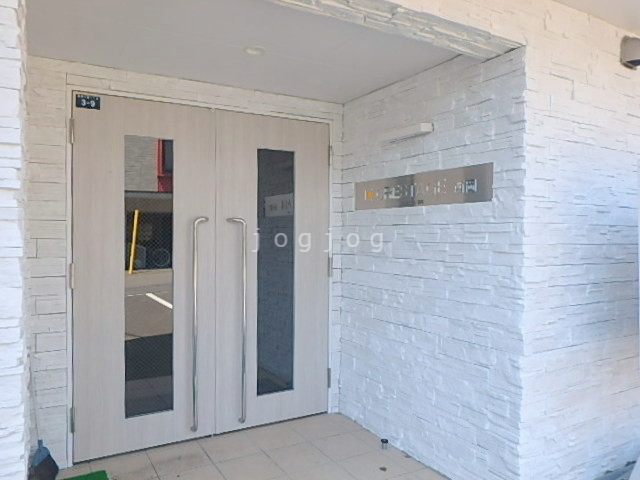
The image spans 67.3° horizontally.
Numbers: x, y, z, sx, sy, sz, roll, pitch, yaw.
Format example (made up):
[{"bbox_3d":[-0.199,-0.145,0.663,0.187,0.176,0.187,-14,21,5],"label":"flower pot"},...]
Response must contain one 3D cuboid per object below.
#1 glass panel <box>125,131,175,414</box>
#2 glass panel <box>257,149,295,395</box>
[{"bbox_3d":[-0.996,0.215,2.809,0.271,1.612,0.030,0,1,-29],"label":"glass panel"},{"bbox_3d":[-0.295,0.213,3.210,0.268,1.618,0.030,0,1,-29],"label":"glass panel"}]

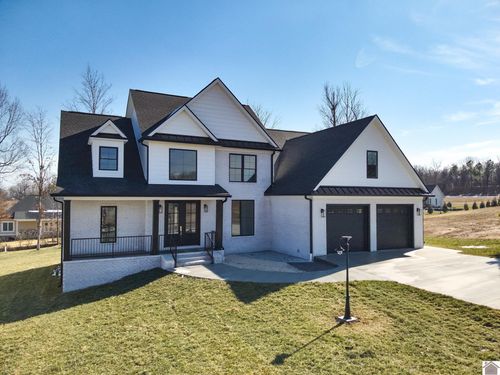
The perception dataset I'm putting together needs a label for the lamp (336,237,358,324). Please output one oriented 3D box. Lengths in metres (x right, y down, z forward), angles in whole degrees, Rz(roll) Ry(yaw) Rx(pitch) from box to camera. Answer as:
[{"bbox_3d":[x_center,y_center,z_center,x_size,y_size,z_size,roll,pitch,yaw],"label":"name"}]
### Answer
[{"bbox_3d":[2.532,2.366,9.089,0.424,2.192,0.424,1,-2,-25],"label":"lamp"}]

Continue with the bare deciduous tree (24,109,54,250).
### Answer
[{"bbox_3d":[-18.289,-0.697,30.283,2.222,12.048,2.222,1,-2,-25],"label":"bare deciduous tree"}]

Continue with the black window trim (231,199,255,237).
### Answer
[{"bbox_3d":[-0.383,1.690,19.256,1.389,1.998,0.101,1,-2,-25],"label":"black window trim"}]

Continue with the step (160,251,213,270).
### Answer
[{"bbox_3d":[-2.769,3.219,15.388,2.252,0.545,0.838,1,-2,-25],"label":"step"}]

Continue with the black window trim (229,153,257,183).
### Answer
[{"bbox_3d":[-0.381,-1.070,19.337,1.702,1.545,0.101,1,-2,-25],"label":"black window trim"}]

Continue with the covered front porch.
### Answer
[{"bbox_3d":[-4.509,1.697,15.580,6.969,2.737,1.919,1,-2,-25],"label":"covered front porch"}]

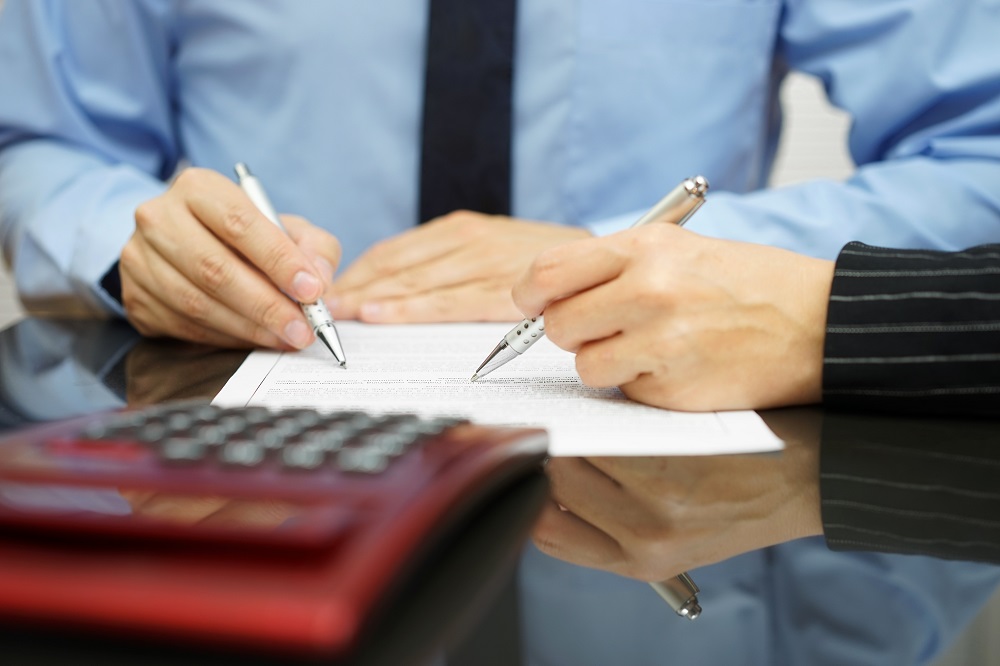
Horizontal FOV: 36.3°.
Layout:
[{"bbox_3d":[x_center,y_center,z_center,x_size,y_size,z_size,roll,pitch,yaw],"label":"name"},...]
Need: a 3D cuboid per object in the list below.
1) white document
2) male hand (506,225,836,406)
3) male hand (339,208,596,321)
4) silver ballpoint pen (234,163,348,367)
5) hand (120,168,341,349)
[{"bbox_3d":[-0.009,0.015,0.661,0.210,0.003,0.297,0,10,-1],"label":"white document"},{"bbox_3d":[0.070,-0.011,0.620,0.132,0.068,0.078,2,10,14],"label":"male hand"},{"bbox_3d":[-0.020,-0.038,0.818,0.155,0.053,0.090,-2,10,-9],"label":"male hand"},{"bbox_3d":[-0.097,-0.033,0.705,0.011,0.013,0.135,-7,50,-33],"label":"silver ballpoint pen"},{"bbox_3d":[-0.136,-0.038,0.751,0.085,0.078,0.140,-7,12,-33],"label":"hand"}]

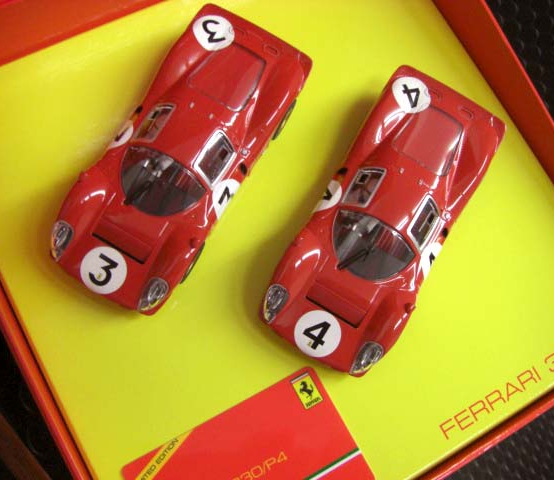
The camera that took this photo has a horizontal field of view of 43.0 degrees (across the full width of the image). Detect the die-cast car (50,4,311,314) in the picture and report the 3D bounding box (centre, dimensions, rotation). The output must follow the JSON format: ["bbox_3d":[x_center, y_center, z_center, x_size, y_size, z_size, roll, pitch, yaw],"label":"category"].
[{"bbox_3d":[-0.039,-0.035,0.291,0.056,0.031,0.134,29,70,3],"label":"die-cast car"}]

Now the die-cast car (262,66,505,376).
[{"bbox_3d":[0.045,-0.010,0.294,0.056,0.031,0.134,31,70,3],"label":"die-cast car"}]

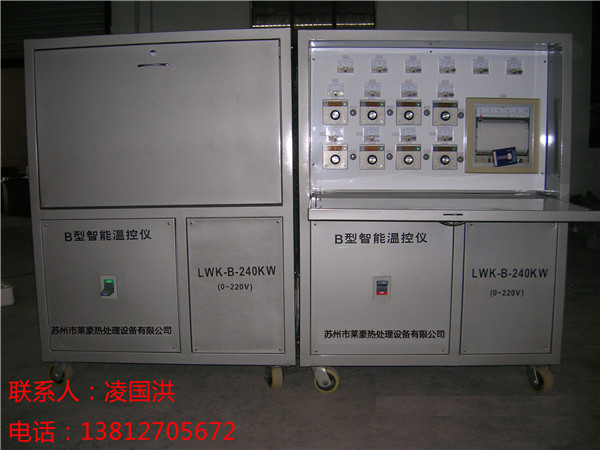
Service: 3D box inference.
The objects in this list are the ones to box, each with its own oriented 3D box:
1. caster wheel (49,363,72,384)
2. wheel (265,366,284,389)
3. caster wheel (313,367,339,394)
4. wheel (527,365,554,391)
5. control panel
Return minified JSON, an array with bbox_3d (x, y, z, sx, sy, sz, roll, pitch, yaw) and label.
[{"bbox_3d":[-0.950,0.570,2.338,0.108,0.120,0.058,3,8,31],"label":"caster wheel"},{"bbox_3d":[-0.104,0.592,2.335,0.060,0.120,0.110,-2,7,-15],"label":"wheel"},{"bbox_3d":[0.102,0.604,2.320,0.110,0.120,0.060,1,7,14],"label":"caster wheel"},{"bbox_3d":[0.930,0.594,2.280,0.060,0.120,0.110,-3,7,-20],"label":"wheel"},{"bbox_3d":[0.486,-0.397,2.220,0.910,0.550,0.050,0,7,1],"label":"control panel"}]

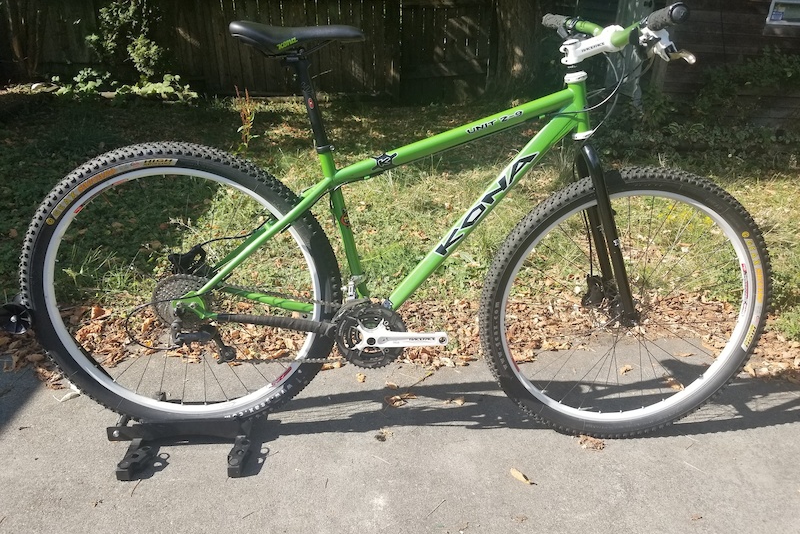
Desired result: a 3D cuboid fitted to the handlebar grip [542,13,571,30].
[{"bbox_3d":[0.397,-0.631,1.542,0.034,0.034,0.128,-1,22,-14],"label":"handlebar grip"}]

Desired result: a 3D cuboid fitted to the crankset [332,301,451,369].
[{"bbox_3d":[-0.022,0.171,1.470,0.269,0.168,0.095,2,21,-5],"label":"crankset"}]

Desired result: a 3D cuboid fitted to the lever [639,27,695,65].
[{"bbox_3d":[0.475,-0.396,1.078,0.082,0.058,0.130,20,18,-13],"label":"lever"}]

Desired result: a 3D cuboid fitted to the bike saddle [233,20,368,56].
[{"bbox_3d":[-0.210,-0.474,1.258,0.276,0.074,0.140,2,21,-5],"label":"bike saddle"}]

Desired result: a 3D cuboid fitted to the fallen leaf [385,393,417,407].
[{"bbox_3d":[0.000,0.393,1.763,0.090,0.020,0.050,-4,22,-15],"label":"fallen leaf"}]

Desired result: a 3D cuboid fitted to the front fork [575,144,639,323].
[{"bbox_3d":[0.500,-0.079,1.461,0.075,0.480,0.135,-19,21,5],"label":"front fork"}]

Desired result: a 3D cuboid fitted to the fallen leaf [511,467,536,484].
[{"bbox_3d":[0.304,0.518,1.481,0.026,0.012,0.070,-17,28,-39],"label":"fallen leaf"}]

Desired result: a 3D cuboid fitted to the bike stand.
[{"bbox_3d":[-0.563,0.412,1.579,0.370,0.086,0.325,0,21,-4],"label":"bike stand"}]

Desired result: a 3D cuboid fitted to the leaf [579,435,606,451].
[{"bbox_3d":[0.514,0.472,1.603,0.078,0.020,0.048,13,24,27],"label":"leaf"}]

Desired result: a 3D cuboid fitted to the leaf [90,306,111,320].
[{"bbox_3d":[-1.097,0.176,2.205,0.072,0.035,0.045,-5,23,-17],"label":"leaf"}]

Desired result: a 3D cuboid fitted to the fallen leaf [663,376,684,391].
[{"bbox_3d":[0.865,0.368,1.899,0.042,0.018,0.082,-10,24,-28],"label":"fallen leaf"}]

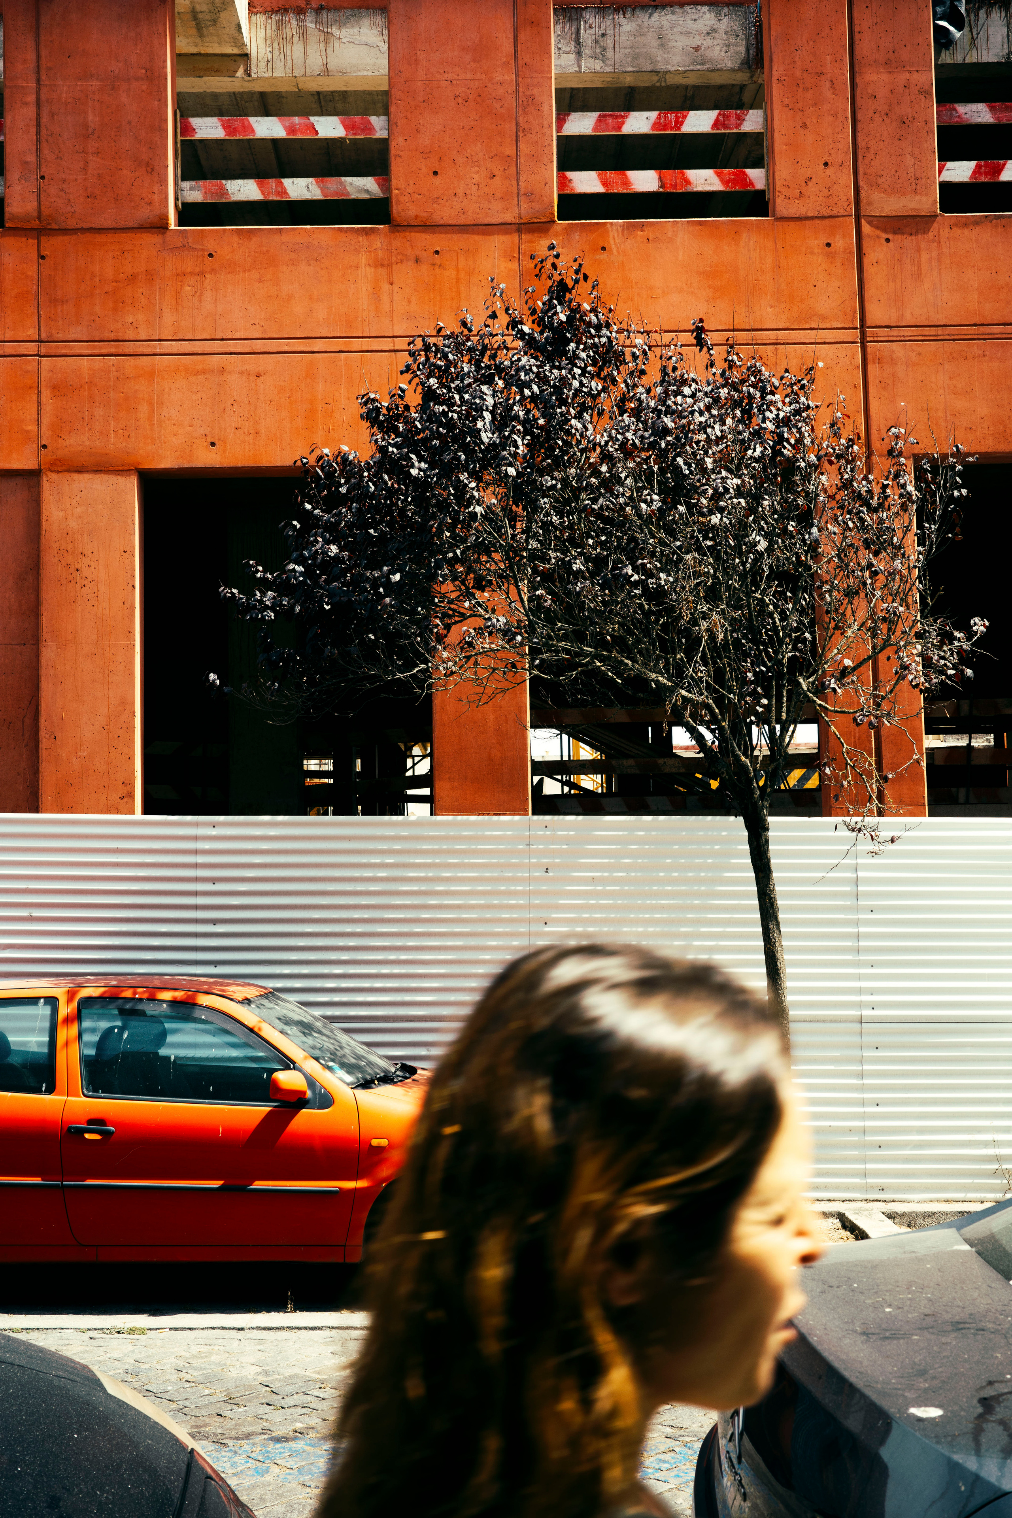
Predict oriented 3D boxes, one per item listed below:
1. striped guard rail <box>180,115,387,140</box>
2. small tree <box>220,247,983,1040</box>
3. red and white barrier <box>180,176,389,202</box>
[{"bbox_3d":[-1.597,-4.545,12.138,1.530,0.155,0.030,0,-4,0],"label":"striped guard rail"},{"bbox_3d":[0.488,-0.117,8.433,3.750,5.020,3.400,-1,-4,0],"label":"small tree"},{"bbox_3d":[-1.702,-4.406,13.058,1.630,0.153,0.030,-2,-4,-1],"label":"red and white barrier"}]

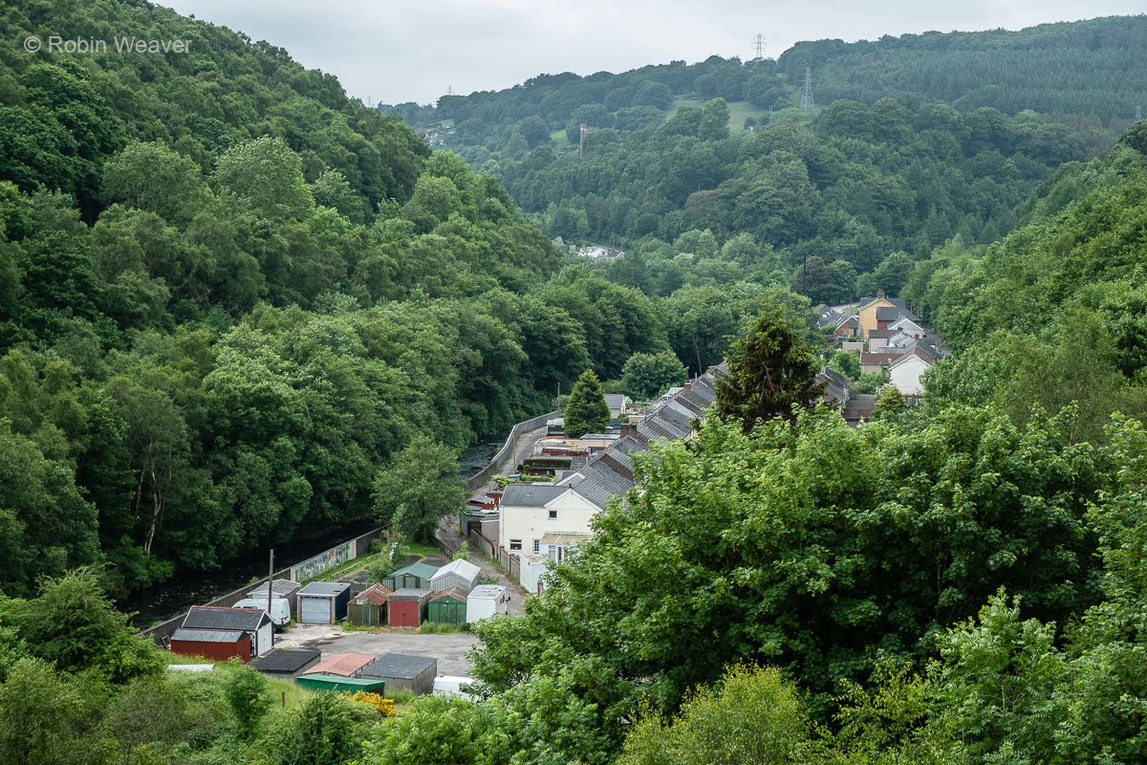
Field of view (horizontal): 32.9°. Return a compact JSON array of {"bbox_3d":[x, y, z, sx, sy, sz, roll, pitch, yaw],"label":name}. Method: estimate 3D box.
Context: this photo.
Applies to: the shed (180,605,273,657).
[{"bbox_3d":[-24.855,17.842,140.380,5.750,3.050,3.600,1,7,13],"label":"shed"}]

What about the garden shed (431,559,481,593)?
[{"bbox_3d":[-9.501,16.162,157.201,3.380,2.810,5.550,1,5,5],"label":"garden shed"}]

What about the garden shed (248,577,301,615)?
[{"bbox_3d":[-23.190,16.900,150.870,2.930,2.360,4.780,1,5,7],"label":"garden shed"}]

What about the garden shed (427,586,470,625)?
[{"bbox_3d":[-9.310,17.093,149.909,2.900,2.400,4.300,1,6,7],"label":"garden shed"}]

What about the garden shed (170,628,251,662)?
[{"bbox_3d":[-25.097,18.262,134.611,4.840,2.290,2.440,1,5,13],"label":"garden shed"}]

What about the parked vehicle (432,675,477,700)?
[{"bbox_3d":[-6.382,19.580,122.041,4.350,1.850,1.760,2,5,17],"label":"parked vehicle"}]

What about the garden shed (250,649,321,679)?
[{"bbox_3d":[-18.615,19.063,125.614,3.130,2.210,5.300,1,5,10],"label":"garden shed"}]

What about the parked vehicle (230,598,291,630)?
[{"bbox_3d":[-24.197,17.394,147.692,4.950,2.300,2.000,1,7,12],"label":"parked vehicle"}]

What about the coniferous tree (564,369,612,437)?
[{"bbox_3d":[1.797,3.114,243.888,5.800,8.900,5.800,0,6,0],"label":"coniferous tree"}]

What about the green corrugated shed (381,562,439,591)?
[{"bbox_3d":[-13.094,16.281,157.771,3.610,2.470,5.300,1,5,6],"label":"green corrugated shed"}]

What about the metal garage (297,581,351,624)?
[{"bbox_3d":[-19.209,17.026,149.869,3.080,2.260,4.780,1,5,7],"label":"metal garage"}]

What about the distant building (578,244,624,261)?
[{"bbox_3d":[10.840,-51.023,760.000,15.500,6.500,9.000,3,5,30],"label":"distant building"}]

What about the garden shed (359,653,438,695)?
[{"bbox_3d":[-11.404,19.695,127.753,3.600,2.200,5.100,2,7,14],"label":"garden shed"}]

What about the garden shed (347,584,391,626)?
[{"bbox_3d":[-15.464,17.068,149.115,2.550,2.370,4.810,1,5,8],"label":"garden shed"}]

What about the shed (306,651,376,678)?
[{"bbox_3d":[-15.443,19.548,128.611,3.050,2.300,4.950,2,7,14],"label":"shed"}]

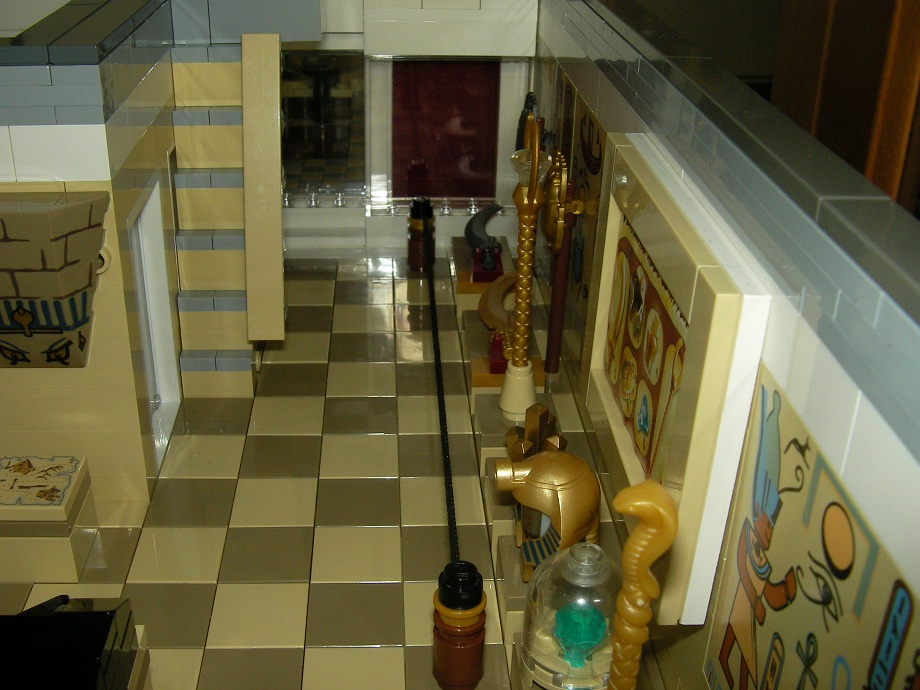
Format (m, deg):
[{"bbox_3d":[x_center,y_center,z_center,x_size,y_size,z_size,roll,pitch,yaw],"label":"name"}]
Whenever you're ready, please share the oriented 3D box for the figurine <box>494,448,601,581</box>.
[{"bbox_3d":[0.014,0.027,0.161,0.017,0.021,0.013,0,27,-5],"label":"figurine"}]

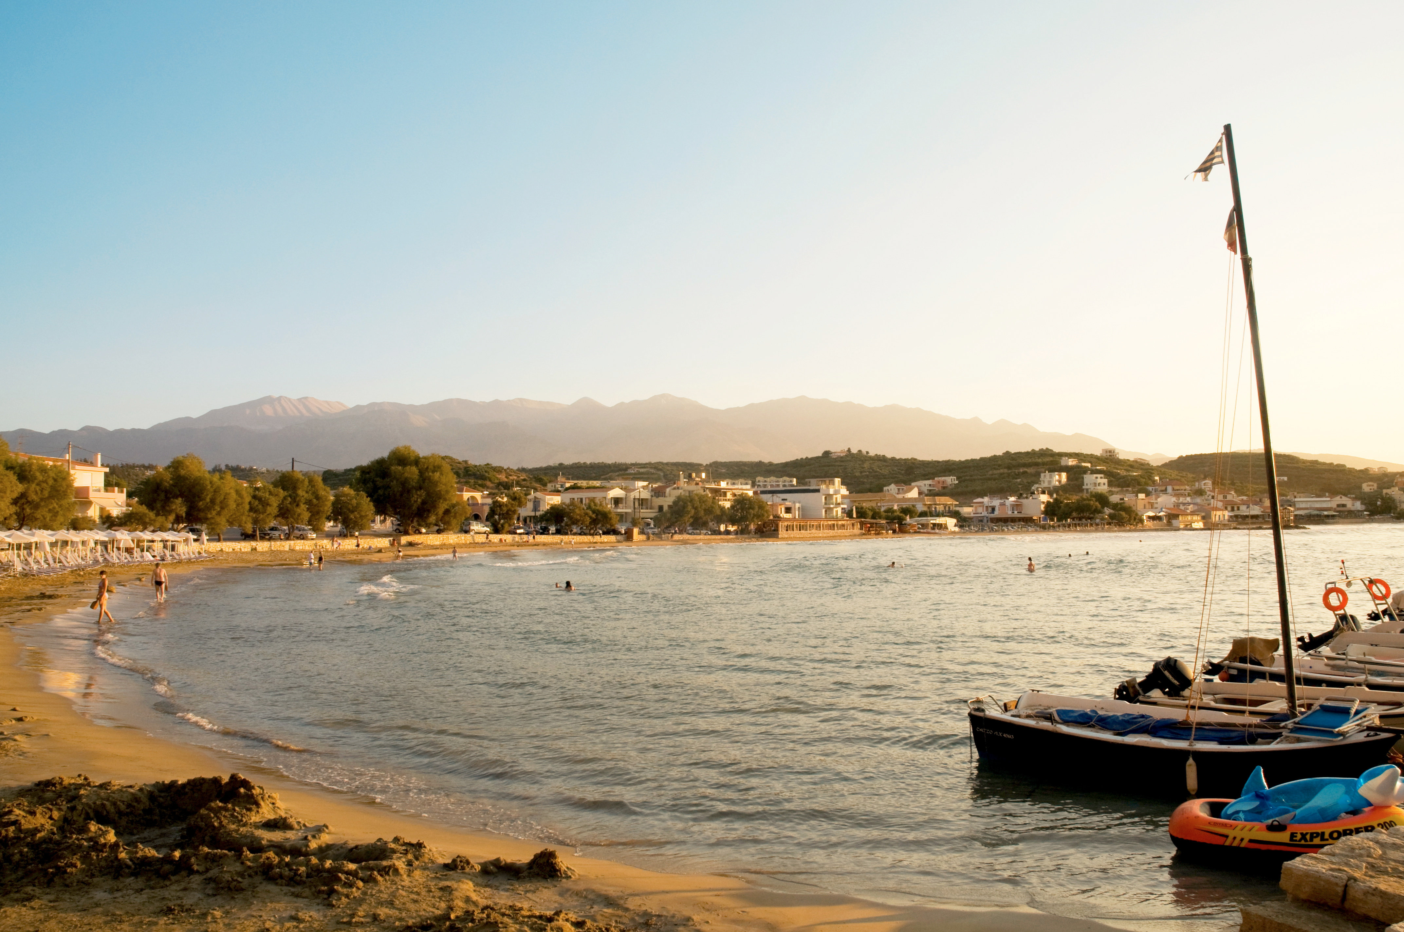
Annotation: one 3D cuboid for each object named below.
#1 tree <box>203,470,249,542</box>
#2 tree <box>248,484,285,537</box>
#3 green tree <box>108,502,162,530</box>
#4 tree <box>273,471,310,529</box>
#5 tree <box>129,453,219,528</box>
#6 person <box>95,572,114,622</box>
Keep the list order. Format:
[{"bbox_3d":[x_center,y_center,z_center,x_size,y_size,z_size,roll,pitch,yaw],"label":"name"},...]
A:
[{"bbox_3d":[-46.011,3.963,102.000,4.267,6.755,4.053,1,-4,-24],"label":"tree"},{"bbox_3d":[-43.171,4.610,104.000,3.506,5.640,3.331,0,-4,-23],"label":"tree"},{"bbox_3d":[-52.253,5.160,97.000,4.453,3.541,4.231,1,-4,-28],"label":"green tree"},{"bbox_3d":[-41.682,3.990,107.000,3.536,6.975,3.359,0,-4,-21],"label":"tree"},{"bbox_3d":[-53.066,3.096,106.000,8.008,8.734,7.607,1,-4,-27],"label":"tree"},{"bbox_3d":[-18.741,4.118,33.000,0.600,1.697,0.460,1,-4,-29],"label":"person"}]

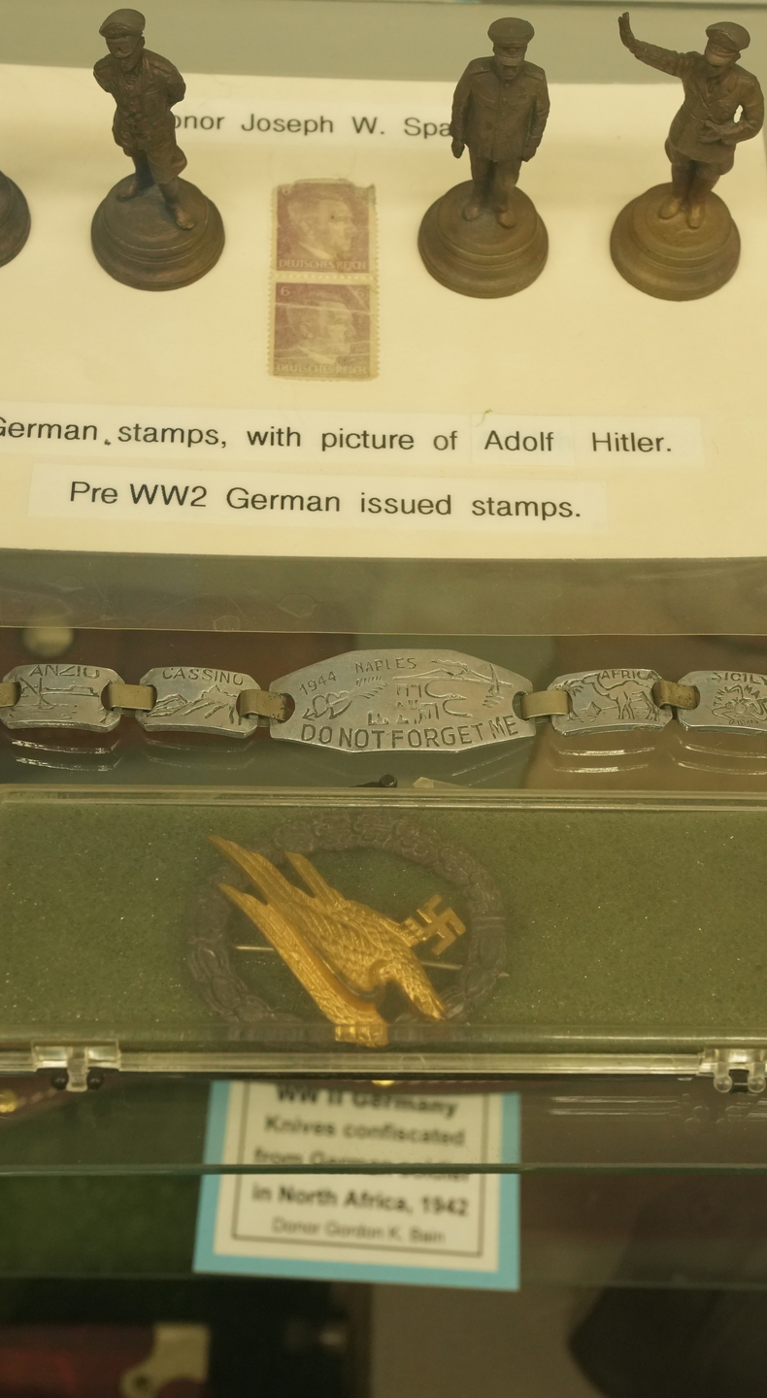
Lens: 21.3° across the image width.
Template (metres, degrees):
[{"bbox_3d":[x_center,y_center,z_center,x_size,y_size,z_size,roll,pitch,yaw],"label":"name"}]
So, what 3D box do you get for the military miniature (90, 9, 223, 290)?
[{"bbox_3d":[-0.044,-0.105,0.382,0.027,0.060,0.027,14,63,4],"label":"military miniature"}]

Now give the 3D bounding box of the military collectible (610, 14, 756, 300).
[{"bbox_3d":[0.058,-0.106,0.387,0.033,0.061,0.027,19,64,7],"label":"military collectible"}]

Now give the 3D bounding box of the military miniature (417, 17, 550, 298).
[{"bbox_3d":[0.022,-0.104,0.385,0.026,0.061,0.026,6,63,0],"label":"military miniature"}]

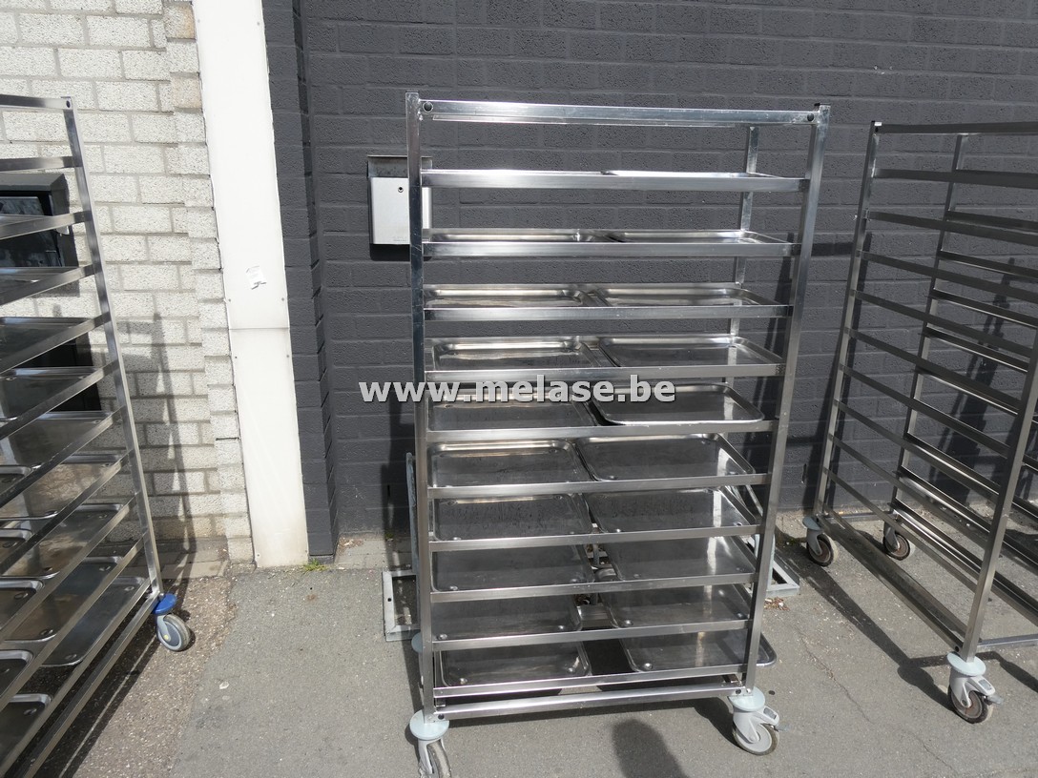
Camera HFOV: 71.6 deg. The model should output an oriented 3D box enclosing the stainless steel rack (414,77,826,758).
[{"bbox_3d":[0.192,0.156,1.862,0.950,1.655,0.412,-1,17,-8],"label":"stainless steel rack"}]

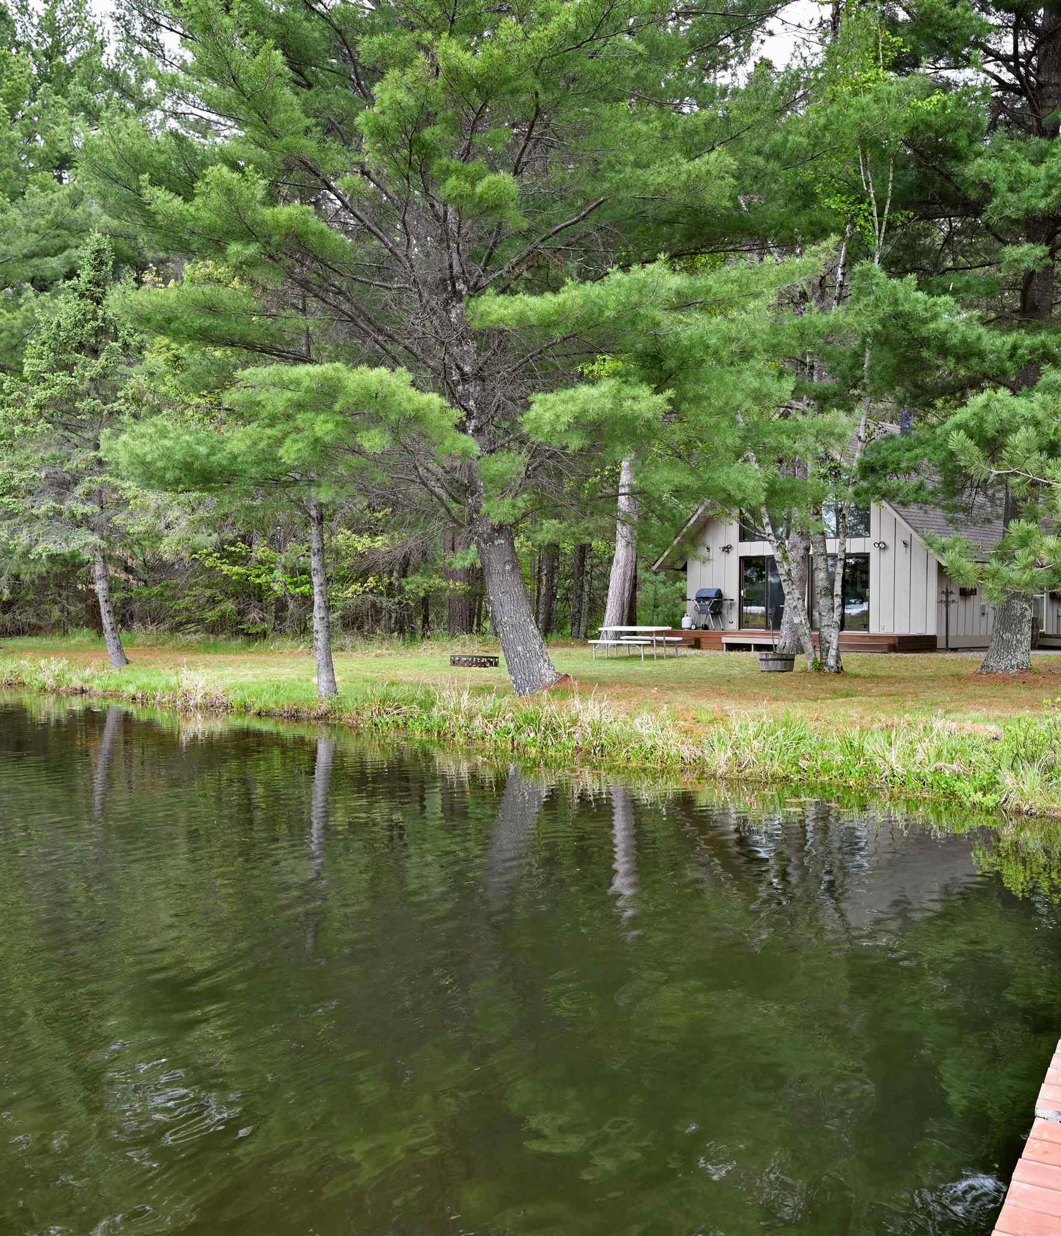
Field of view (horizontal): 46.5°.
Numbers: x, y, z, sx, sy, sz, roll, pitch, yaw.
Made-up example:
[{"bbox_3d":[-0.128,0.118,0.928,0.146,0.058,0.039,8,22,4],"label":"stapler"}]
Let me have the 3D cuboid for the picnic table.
[{"bbox_3d":[2.559,0.619,30.000,1.800,0.750,1.440,1,0,42],"label":"picnic table"}]

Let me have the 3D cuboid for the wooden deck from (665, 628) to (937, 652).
[{"bbox_3d":[6.446,0.600,31.623,7.250,0.450,2.200,1,0,42],"label":"wooden deck"}]

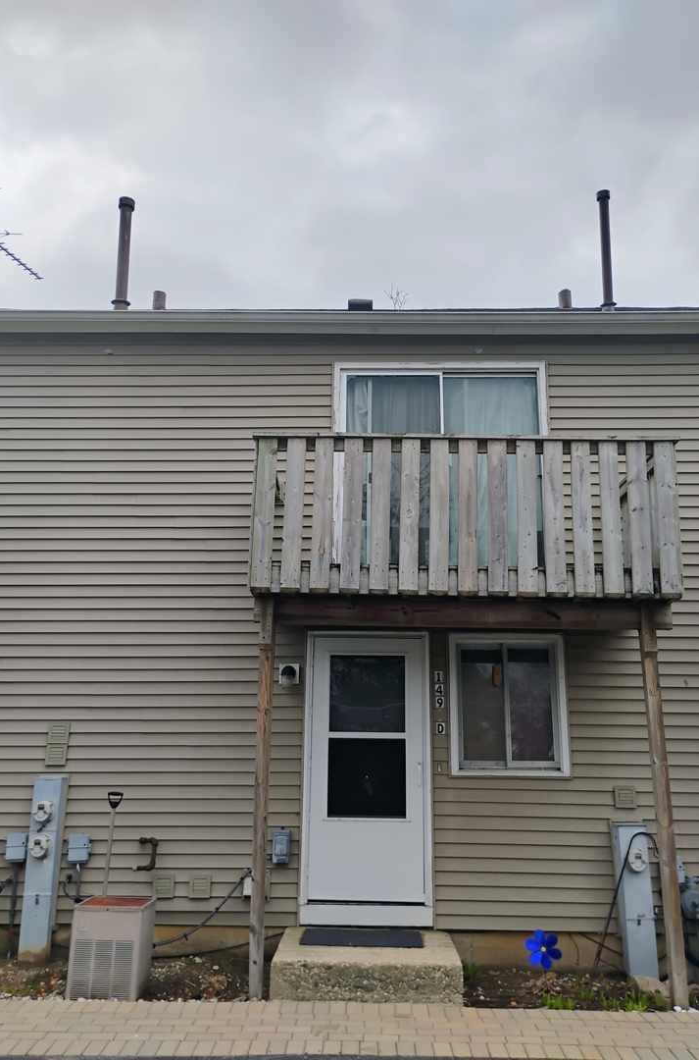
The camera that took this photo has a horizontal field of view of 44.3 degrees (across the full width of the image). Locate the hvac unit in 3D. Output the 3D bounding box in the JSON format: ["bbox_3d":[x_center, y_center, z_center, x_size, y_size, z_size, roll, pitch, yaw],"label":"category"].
[{"bbox_3d":[-1.554,2.753,5.669,0.437,0.545,0.430,0,-14,2],"label":"hvac unit"}]

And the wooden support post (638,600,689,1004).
[{"bbox_3d":[2.076,1.755,5.701,0.092,2.570,0.092,0,-14,2],"label":"wooden support post"}]

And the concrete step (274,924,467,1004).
[{"bbox_3d":[0.123,2.998,5.961,1.220,0.240,1.110,0,-15,1],"label":"concrete step"}]

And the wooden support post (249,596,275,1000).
[{"bbox_3d":[-0.595,1.718,5.805,0.092,2.620,0.092,0,-15,1],"label":"wooden support post"}]

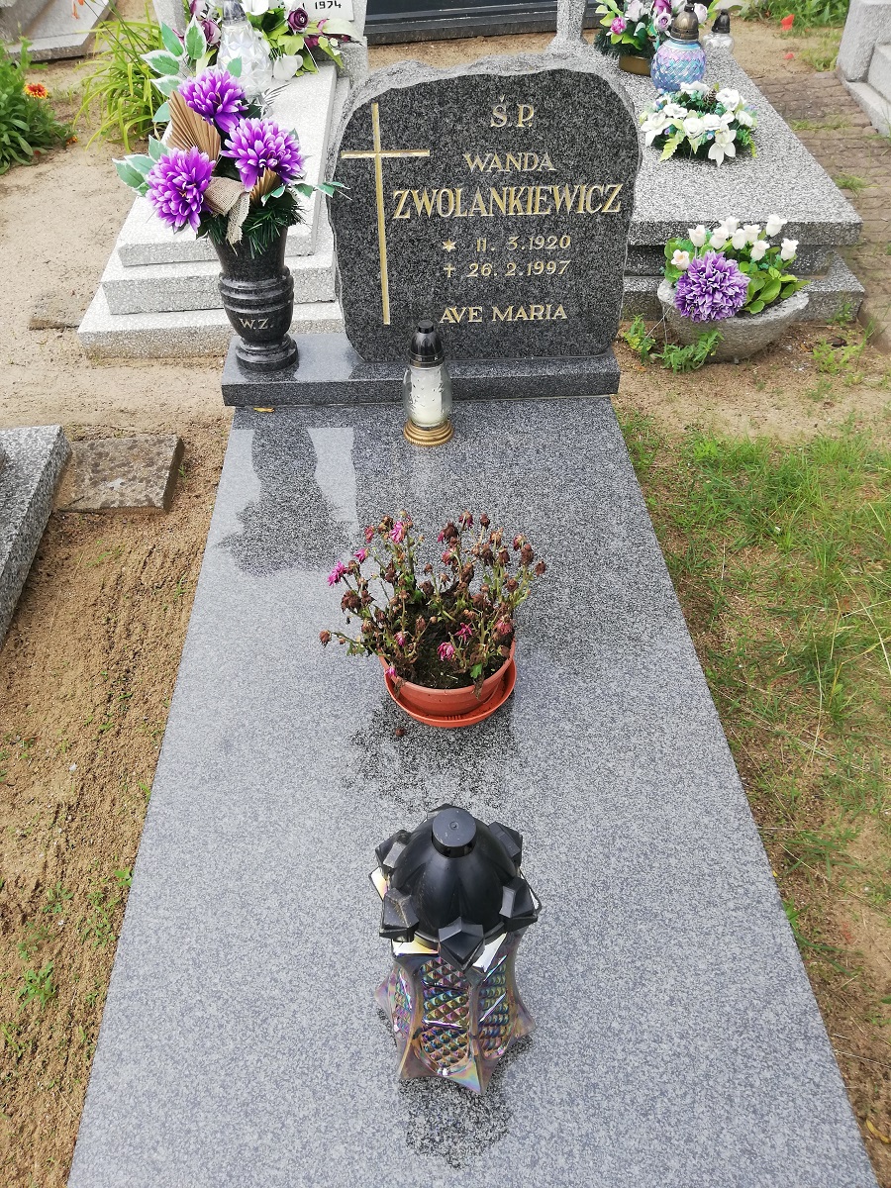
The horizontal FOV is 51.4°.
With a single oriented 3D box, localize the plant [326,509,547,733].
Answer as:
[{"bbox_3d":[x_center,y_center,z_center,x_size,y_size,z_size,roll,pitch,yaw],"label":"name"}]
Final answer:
[{"bbox_3d":[-0.003,0.018,1.333,0.318,0.271,0.276,-2,43,-2],"label":"plant"}]

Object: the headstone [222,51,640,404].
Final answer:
[{"bbox_3d":[-0.053,-0.715,1.861,0.844,0.618,0.217,-2,43,-2],"label":"headstone"}]

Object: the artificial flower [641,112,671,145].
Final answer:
[{"bbox_3d":[0.754,-1.670,3.323,0.095,0.090,0.090,24,49,24],"label":"artificial flower"}]

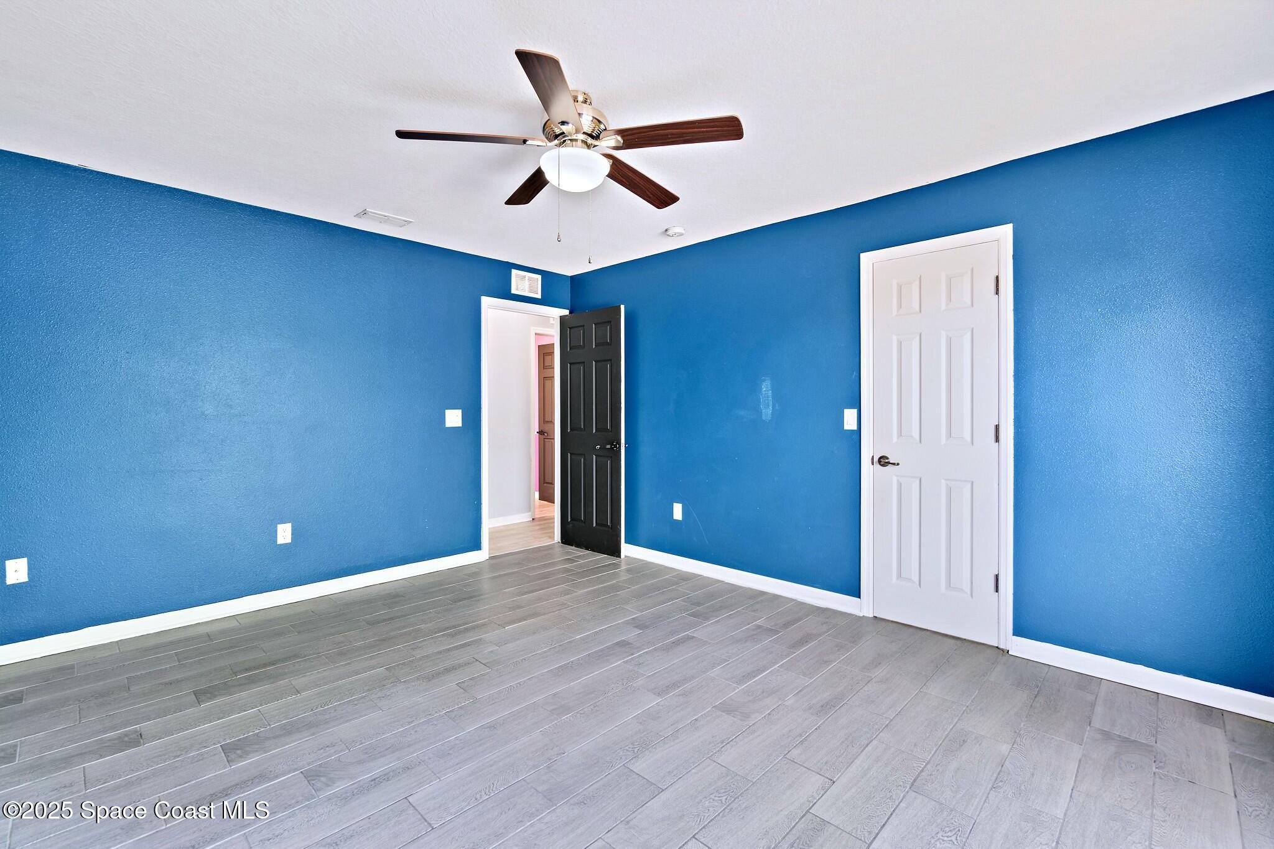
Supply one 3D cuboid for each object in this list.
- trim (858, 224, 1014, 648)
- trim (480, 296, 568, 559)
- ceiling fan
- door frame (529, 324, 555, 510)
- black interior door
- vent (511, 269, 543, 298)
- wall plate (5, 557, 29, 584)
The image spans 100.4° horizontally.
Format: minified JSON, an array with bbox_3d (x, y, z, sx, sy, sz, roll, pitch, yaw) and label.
[{"bbox_3d":[1.616,0.072,2.919,0.748,2.166,0.060,1,1,43],"label":"trim"},{"bbox_3d":[-0.976,0.030,4.669,0.896,2.166,0.120,-1,1,-45],"label":"trim"},{"bbox_3d":[-0.244,-1.121,2.130,1.310,0.385,1.290,0,1,0],"label":"ceiling fan"},{"bbox_3d":[-0.922,-0.010,6.247,0.800,2.162,0.100,-1,1,-45],"label":"door frame"},{"bbox_3d":[-0.403,0.056,4.603,0.762,2.071,0.050,1,1,42],"label":"black interior door"},{"bbox_3d":[-0.958,-1.222,4.630,0.301,0.208,0.025,-1,1,-45],"label":"vent"},{"bbox_3d":[-3.024,0.718,2.590,0.069,0.115,0.012,-1,1,-45],"label":"wall plate"}]

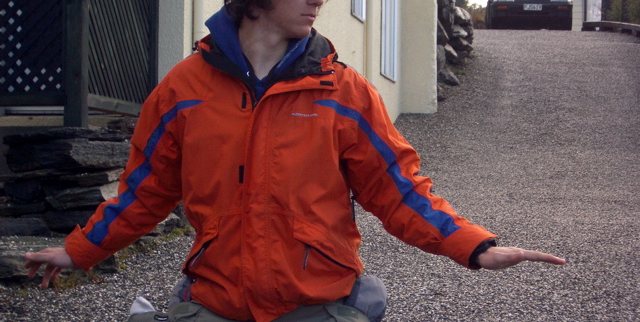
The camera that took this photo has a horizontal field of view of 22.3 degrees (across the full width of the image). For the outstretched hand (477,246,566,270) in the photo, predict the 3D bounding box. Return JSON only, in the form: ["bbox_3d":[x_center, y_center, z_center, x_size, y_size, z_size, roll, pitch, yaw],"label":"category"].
[{"bbox_3d":[0.418,0.200,3.360,0.185,0.050,0.090,3,0,12],"label":"outstretched hand"}]

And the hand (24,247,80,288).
[{"bbox_3d":[-0.598,0.238,3.630,0.150,0.090,0.095,-10,-5,25],"label":"hand"}]

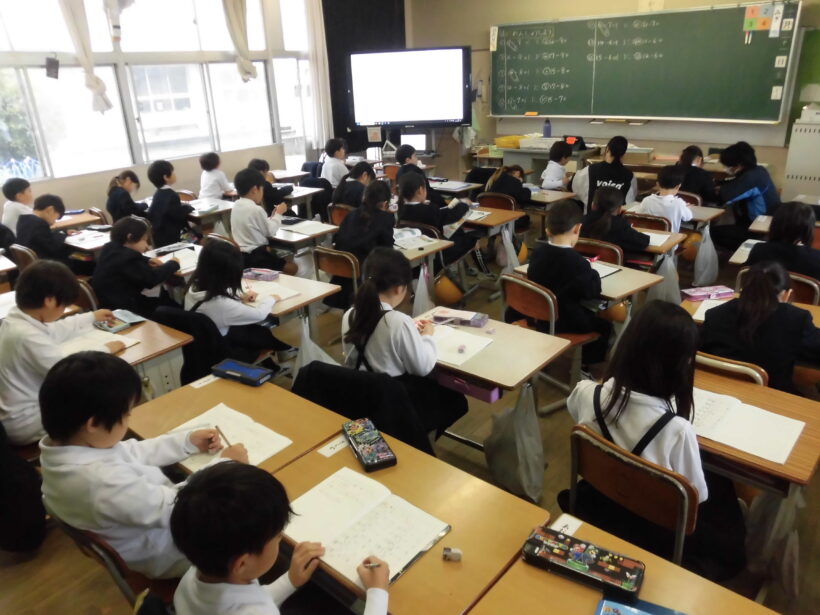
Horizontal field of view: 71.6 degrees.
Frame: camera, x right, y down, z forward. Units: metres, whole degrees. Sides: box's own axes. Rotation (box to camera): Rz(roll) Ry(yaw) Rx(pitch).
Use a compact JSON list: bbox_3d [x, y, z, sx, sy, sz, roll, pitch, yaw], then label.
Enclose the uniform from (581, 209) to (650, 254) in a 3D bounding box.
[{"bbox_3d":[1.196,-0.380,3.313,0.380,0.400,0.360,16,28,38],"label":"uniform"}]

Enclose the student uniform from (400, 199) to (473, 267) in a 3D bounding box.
[{"bbox_3d":[0.211,-0.540,4.067,0.400,0.460,0.580,16,28,37],"label":"student uniform"}]

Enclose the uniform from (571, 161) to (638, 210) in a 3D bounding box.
[{"bbox_3d":[1.604,-0.916,4.678,0.500,0.550,0.320,10,26,27],"label":"uniform"}]

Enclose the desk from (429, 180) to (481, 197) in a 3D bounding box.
[{"bbox_3d":[0.352,-0.938,5.680,0.642,0.570,0.438,17,29,39],"label":"desk"}]

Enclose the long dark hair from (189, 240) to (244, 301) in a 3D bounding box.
[{"bbox_3d":[-0.849,-0.162,2.481,0.200,0.265,0.220,15,27,35],"label":"long dark hair"}]

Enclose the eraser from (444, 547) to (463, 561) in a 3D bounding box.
[{"bbox_3d":[0.095,0.549,1.262,0.037,0.020,0.016,0,22,4],"label":"eraser"}]

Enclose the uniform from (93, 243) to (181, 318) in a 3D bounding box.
[{"bbox_3d":[-1.601,-0.175,3.303,0.380,0.420,0.450,16,29,38],"label":"uniform"}]

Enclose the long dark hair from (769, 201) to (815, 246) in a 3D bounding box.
[{"bbox_3d":[1.820,-0.400,2.720,0.210,0.250,0.210,15,27,37],"label":"long dark hair"}]

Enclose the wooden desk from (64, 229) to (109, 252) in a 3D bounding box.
[{"bbox_3d":[-2.249,-0.252,4.229,0.642,0.570,0.438,14,27,36],"label":"wooden desk"}]

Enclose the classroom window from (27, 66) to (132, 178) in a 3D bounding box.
[{"bbox_3d":[-3.254,-1.866,5.664,0.060,0.990,0.830,16,28,37],"label":"classroom window"}]

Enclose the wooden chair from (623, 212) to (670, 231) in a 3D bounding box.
[{"bbox_3d":[1.838,-0.429,4.303,0.420,0.560,0.370,-22,29,-38],"label":"wooden chair"}]

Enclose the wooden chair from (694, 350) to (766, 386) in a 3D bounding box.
[{"bbox_3d":[1.189,0.373,2.241,0.370,0.620,0.420,17,29,38],"label":"wooden chair"}]

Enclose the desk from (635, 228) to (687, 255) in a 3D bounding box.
[{"bbox_3d":[1.363,-0.186,3.687,0.642,0.570,0.438,16,28,38],"label":"desk"}]

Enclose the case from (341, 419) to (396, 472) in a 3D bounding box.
[{"bbox_3d":[-0.119,0.394,1.647,0.084,0.028,0.216,-11,24,-21],"label":"case"}]

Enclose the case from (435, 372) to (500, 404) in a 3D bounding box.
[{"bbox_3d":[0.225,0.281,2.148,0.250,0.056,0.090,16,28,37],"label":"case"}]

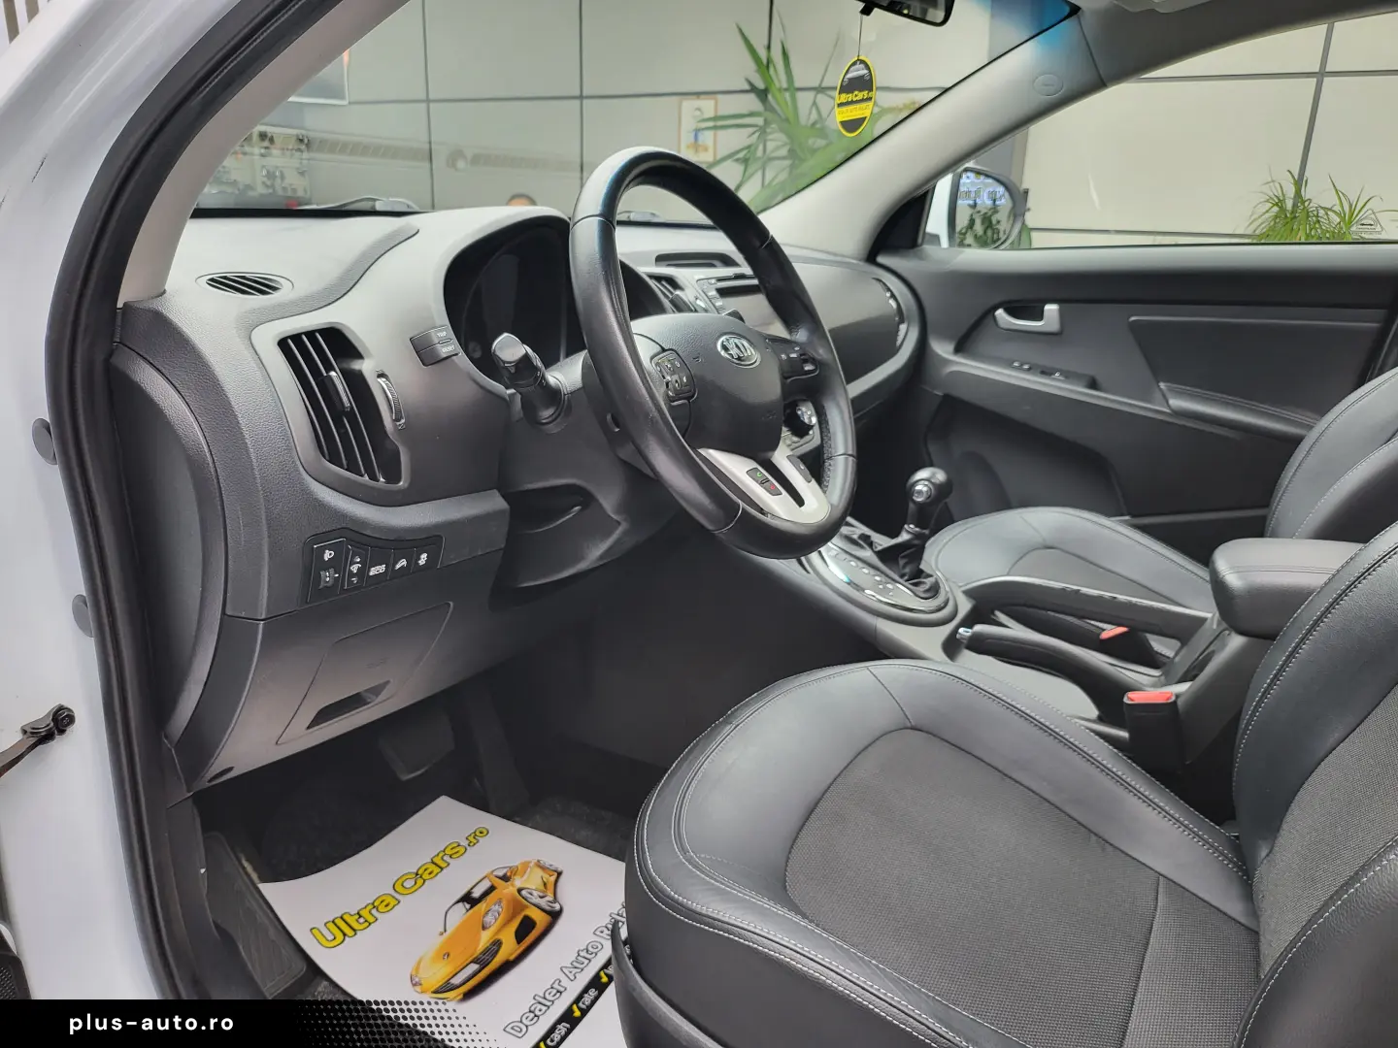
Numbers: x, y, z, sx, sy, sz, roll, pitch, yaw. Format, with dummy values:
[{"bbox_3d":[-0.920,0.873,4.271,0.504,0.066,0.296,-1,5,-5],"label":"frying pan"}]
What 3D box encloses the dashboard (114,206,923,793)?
[{"bbox_3d":[-0.078,-0.180,1.346,0.500,0.480,1.420,11,20,28],"label":"dashboard"}]

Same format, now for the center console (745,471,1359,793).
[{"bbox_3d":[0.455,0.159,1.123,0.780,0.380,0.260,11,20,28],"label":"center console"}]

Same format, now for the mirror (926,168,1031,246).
[{"bbox_3d":[0.558,-0.627,1.962,0.210,0.190,0.120,-13,22,-38],"label":"mirror"}]

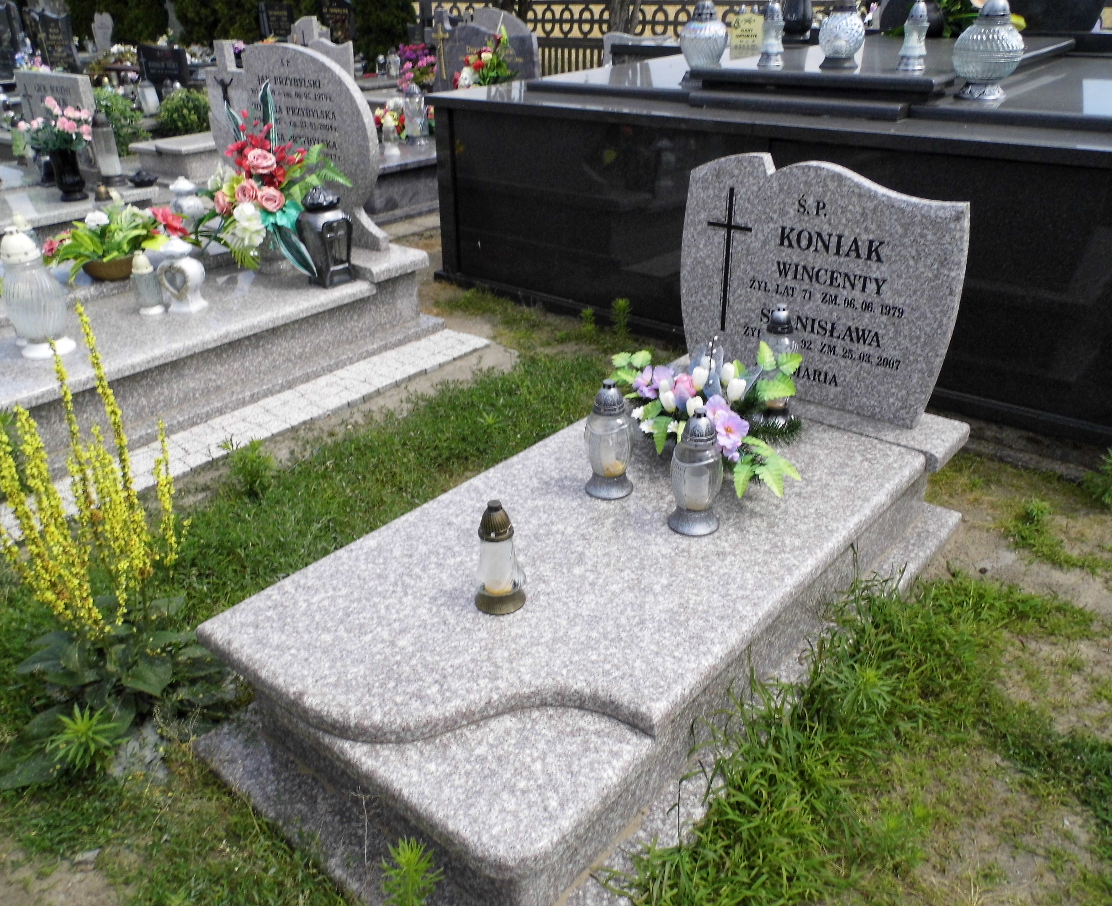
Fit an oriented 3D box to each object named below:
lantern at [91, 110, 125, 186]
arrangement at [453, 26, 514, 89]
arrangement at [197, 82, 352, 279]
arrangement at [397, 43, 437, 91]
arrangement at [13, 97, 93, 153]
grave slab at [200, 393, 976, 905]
[{"bbox_3d":[-2.719,-1.849,5.274,0.130,0.410,0.130,19,33,34],"label":"lantern"},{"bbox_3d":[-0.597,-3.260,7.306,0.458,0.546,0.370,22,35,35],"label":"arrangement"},{"bbox_3d":[-1.211,-1.157,3.776,0.560,0.740,0.400,4,27,10],"label":"arrangement"},{"bbox_3d":[-1.376,-3.777,8.520,0.380,0.400,0.360,-4,27,-6],"label":"arrangement"},{"bbox_3d":[-3.182,-2.082,5.523,0.440,0.336,0.396,22,35,35],"label":"arrangement"},{"bbox_3d":[0.244,0.299,2.330,1.002,0.378,2.134,22,35,35],"label":"grave slab"}]

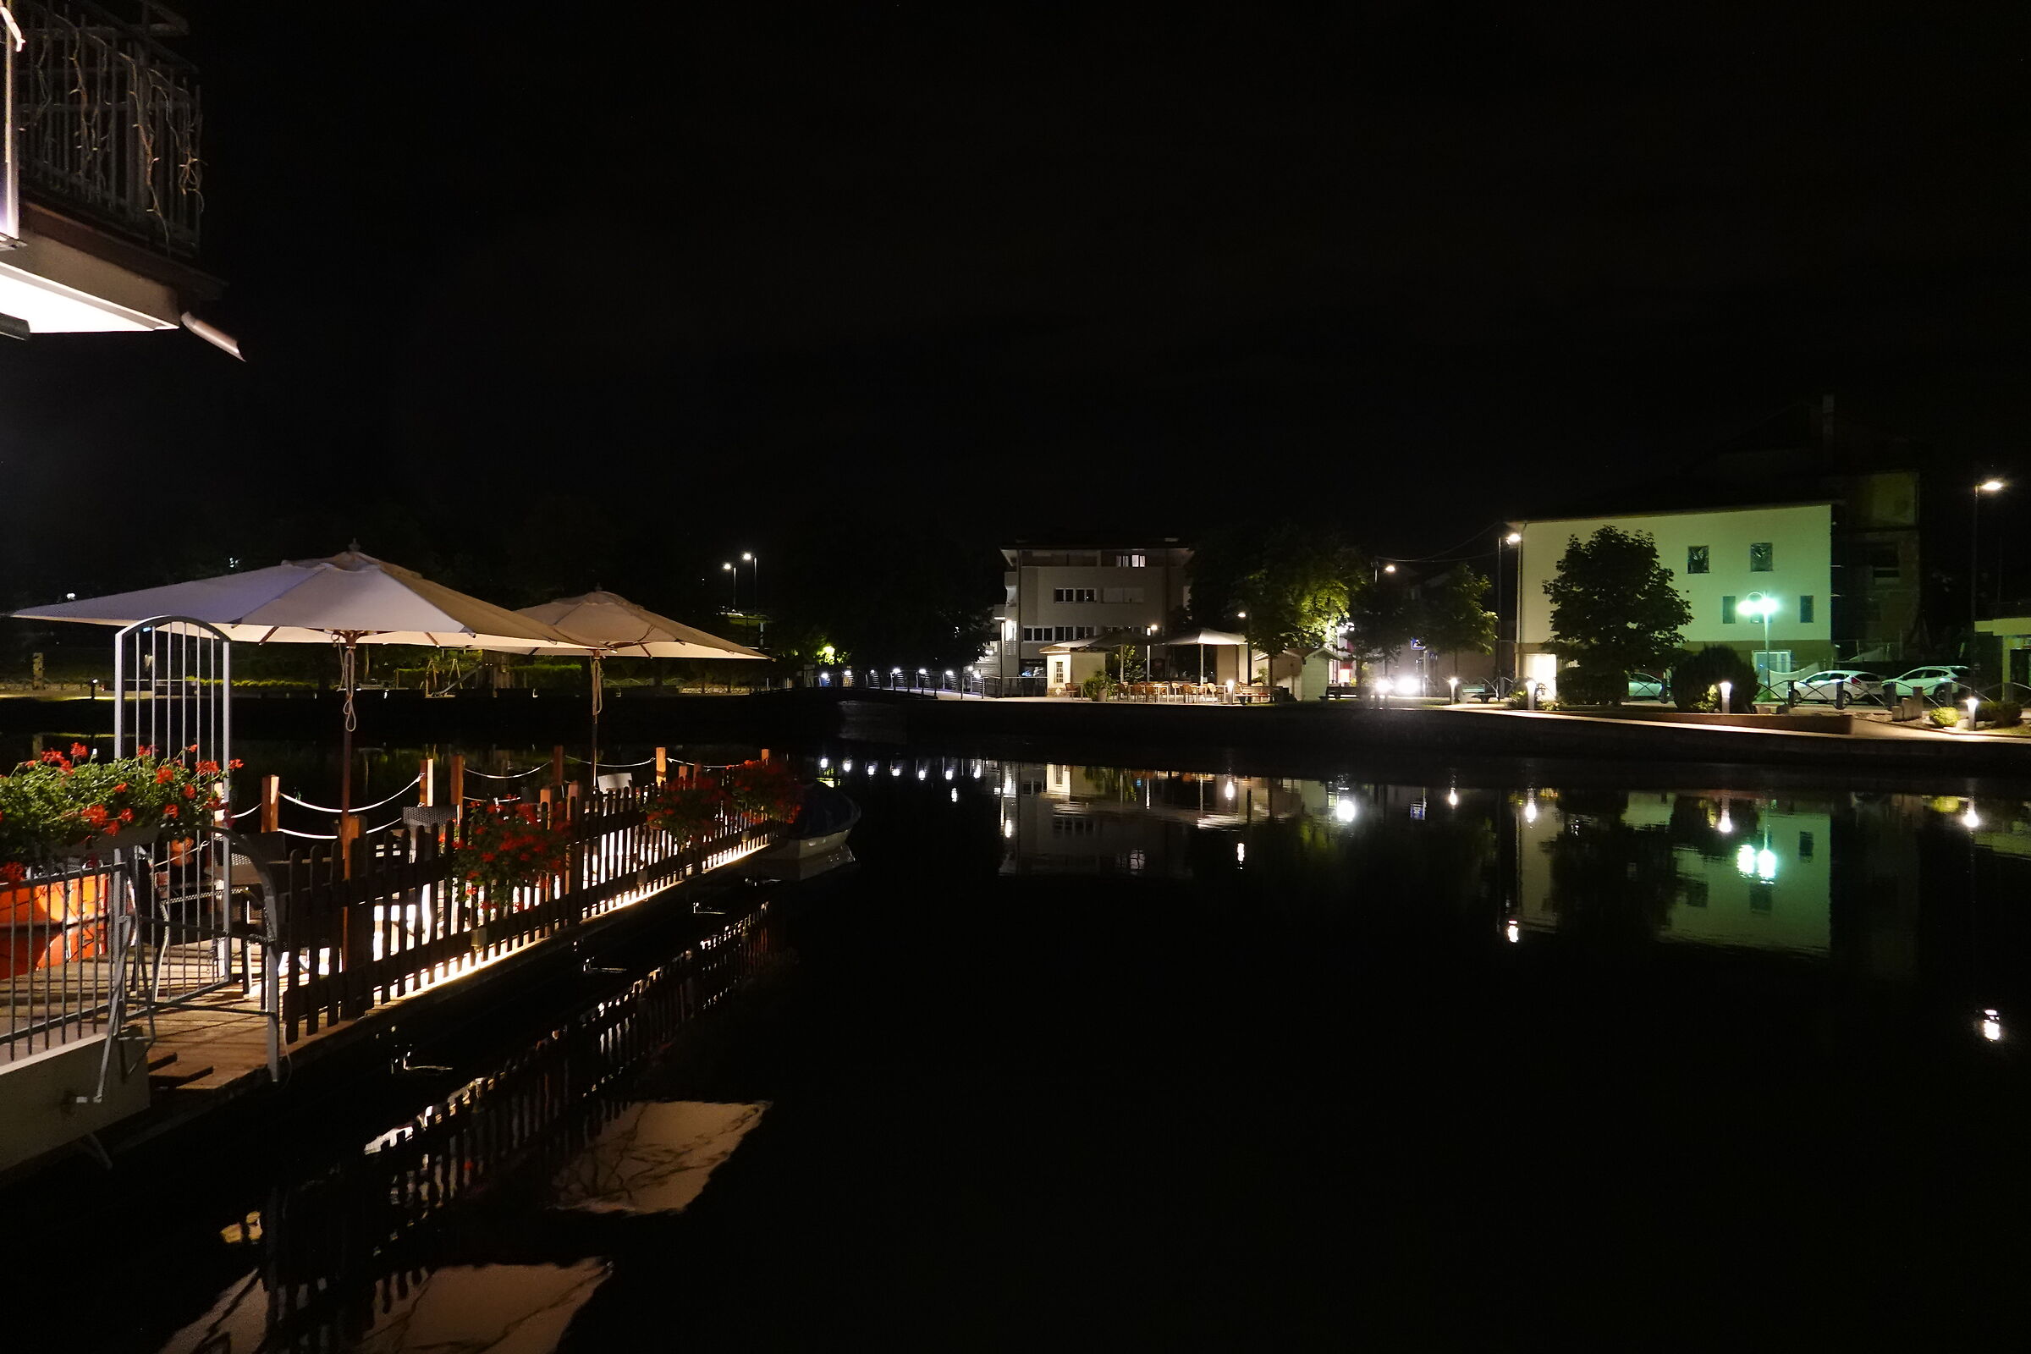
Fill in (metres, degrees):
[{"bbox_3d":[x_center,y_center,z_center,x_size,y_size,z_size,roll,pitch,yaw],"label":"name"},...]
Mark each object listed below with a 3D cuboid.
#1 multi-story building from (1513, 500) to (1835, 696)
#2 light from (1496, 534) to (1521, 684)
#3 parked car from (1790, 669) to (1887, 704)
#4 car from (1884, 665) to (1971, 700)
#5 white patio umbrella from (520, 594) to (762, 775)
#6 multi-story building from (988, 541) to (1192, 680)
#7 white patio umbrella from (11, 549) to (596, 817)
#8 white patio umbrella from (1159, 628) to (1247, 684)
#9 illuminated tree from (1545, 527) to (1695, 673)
[{"bbox_3d":[37.300,-3.800,75.800,15.200,10.200,10.500,0,0,35],"label":"multi-story building"},{"bbox_3d":[21.550,-2.600,59.300,1.300,7.400,0.350,0,0,-33],"label":"light"},{"bbox_3d":[34.900,0.480,57.500,1.750,1.470,4.000,0,0,-13],"label":"parked car"},{"bbox_3d":[39.700,0.380,58.500,1.820,1.600,4.300,0,0,-13],"label":"car"},{"bbox_3d":[-4.620,0.530,15.000,3.000,3.000,3.000,0,0,5],"label":"white patio umbrella"},{"bbox_3d":[6.600,-4.600,108.500,15.000,11.800,14.000,0,0,4],"label":"multi-story building"},{"bbox_3d":[-5.160,0.520,10.500,3.050,3.020,3.050,0,0,0],"label":"white patio umbrella"},{"bbox_3d":[9.050,-0.520,65.000,3.050,3.400,3.050,0,0,40],"label":"white patio umbrella"},{"bbox_3d":[24.750,-2.450,55.800,5.750,7.400,5.750,0,0,0],"label":"illuminated tree"}]

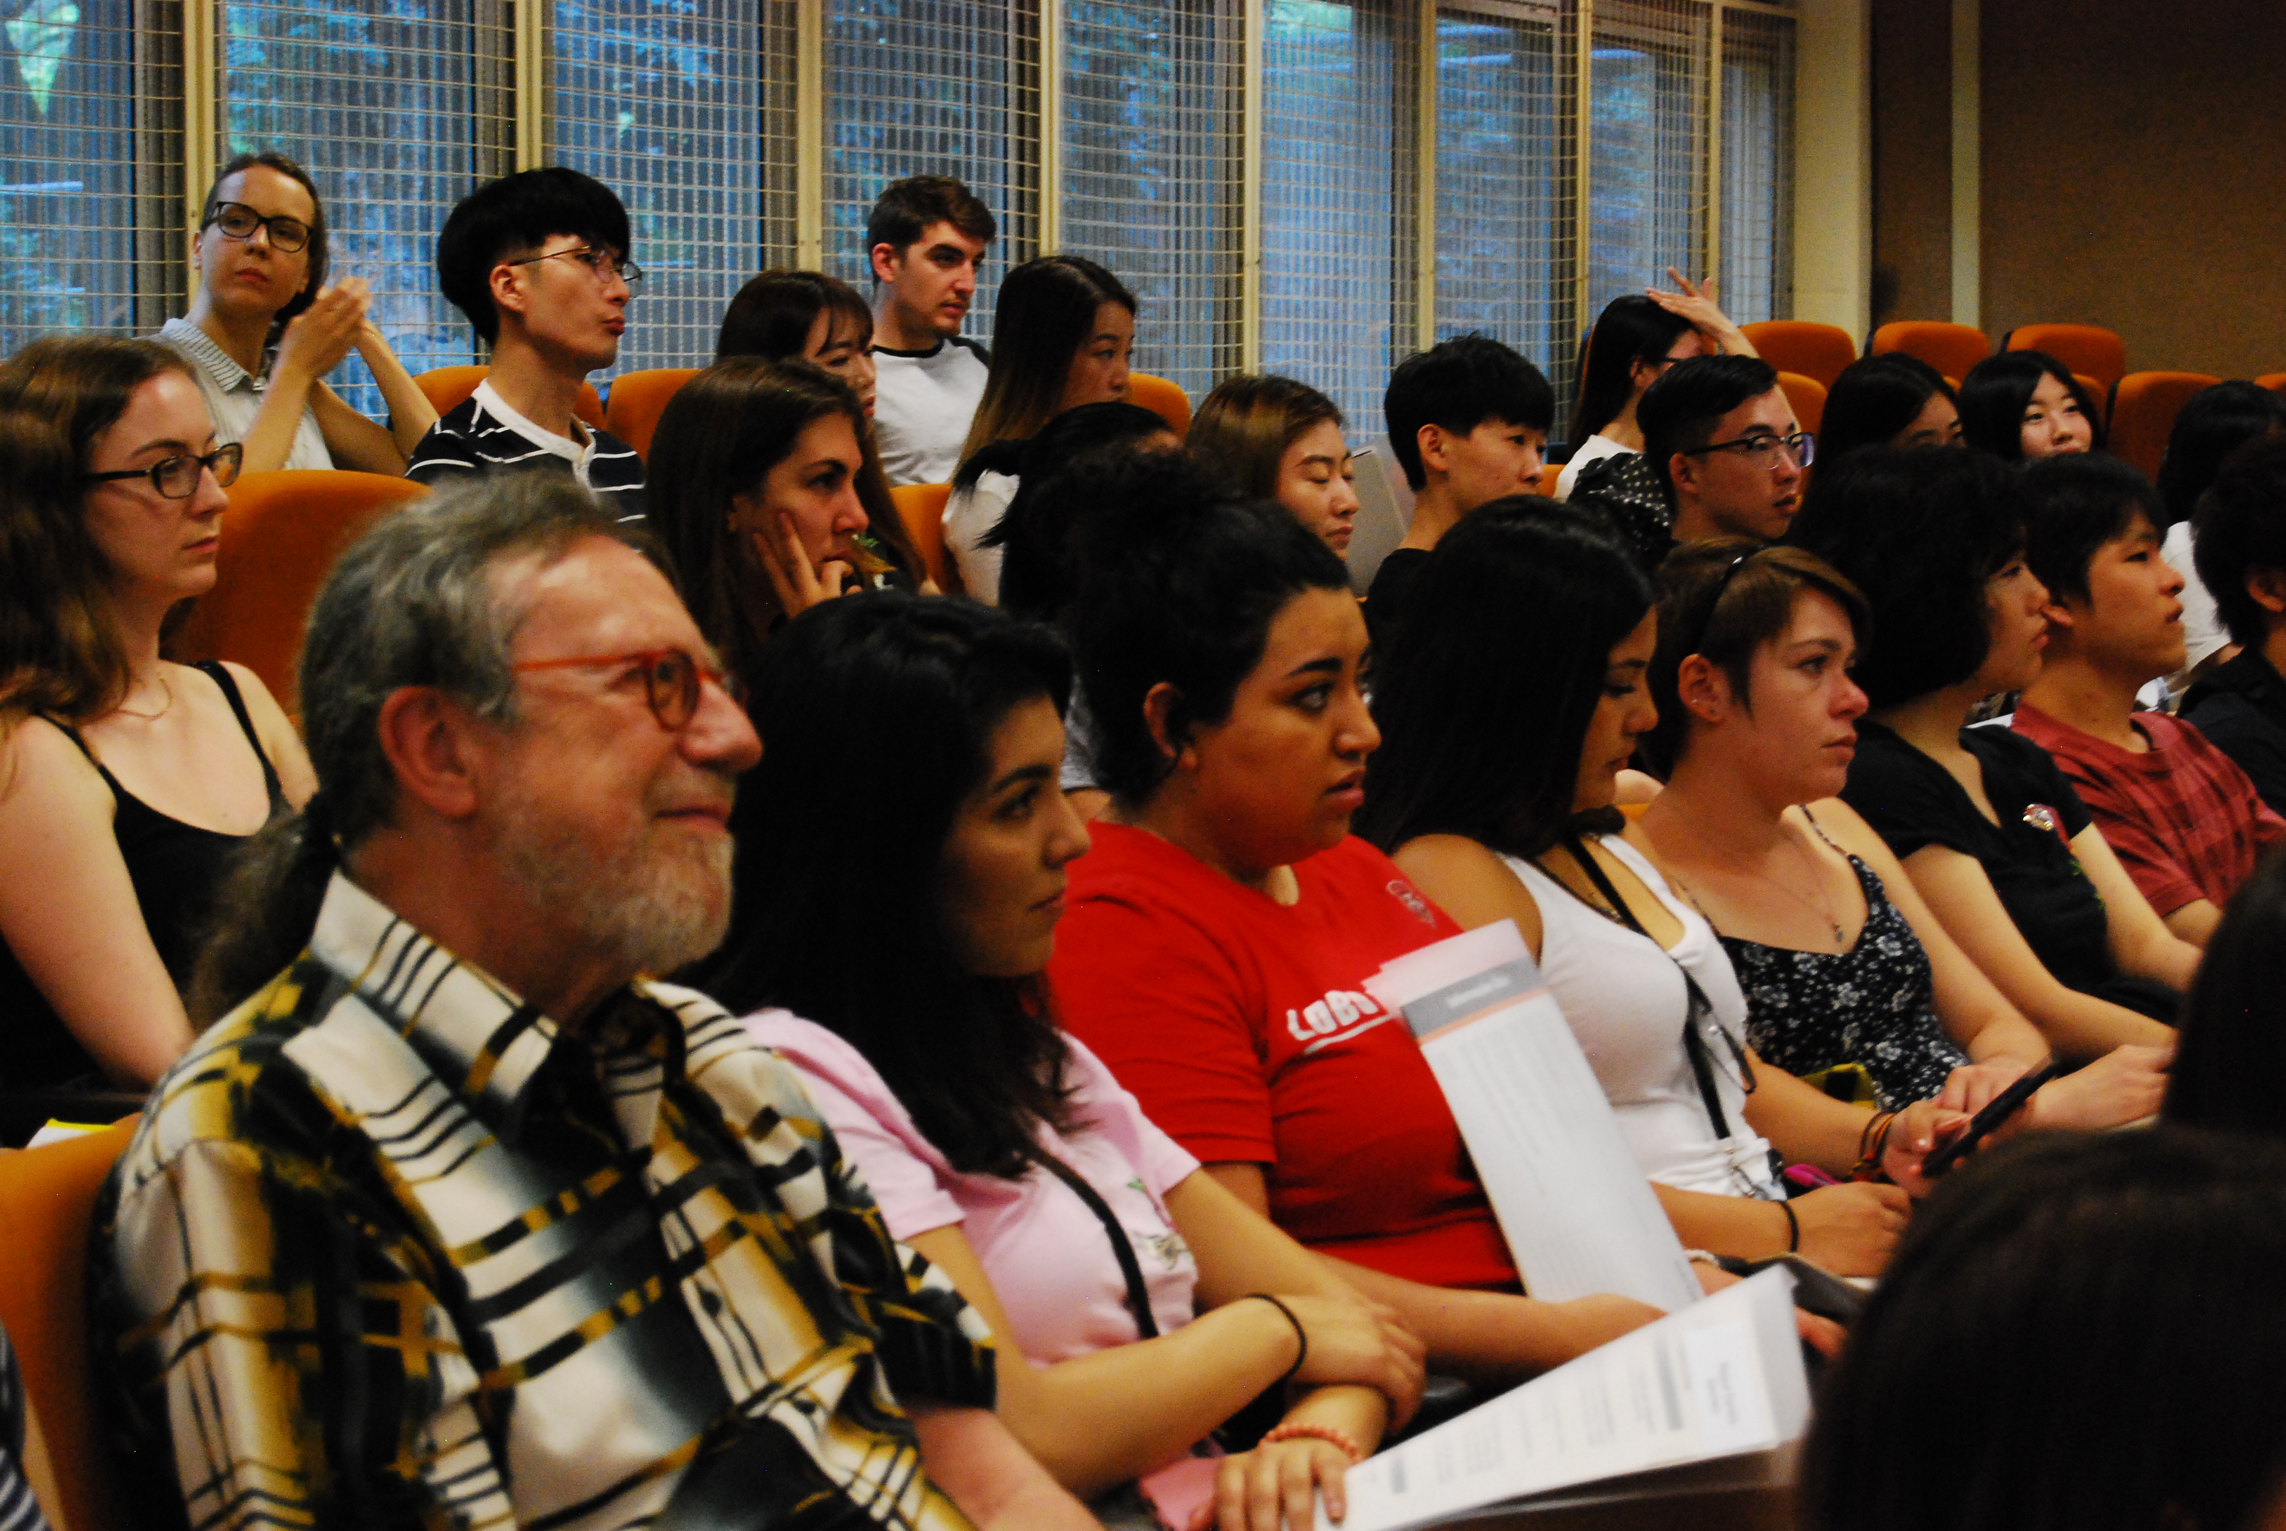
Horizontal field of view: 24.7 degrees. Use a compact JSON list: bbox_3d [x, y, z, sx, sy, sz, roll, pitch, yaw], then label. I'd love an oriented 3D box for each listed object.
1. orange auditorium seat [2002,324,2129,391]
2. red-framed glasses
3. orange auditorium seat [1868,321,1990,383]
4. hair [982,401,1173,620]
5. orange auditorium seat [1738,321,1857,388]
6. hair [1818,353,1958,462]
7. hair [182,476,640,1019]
[{"bbox_3d":[2.324,-0.554,12.196,0.560,0.950,0.520,4,6,44],"label":"orange auditorium seat"},{"bbox_3d":[-0.277,-0.034,2.630,0.145,0.048,0.142,-5,1,28],"label":"red-framed glasses"},{"bbox_3d":[1.949,-0.531,11.849,0.560,0.950,0.520,4,6,43],"label":"orange auditorium seat"},{"bbox_3d":[-0.062,-0.268,5.750,0.230,0.280,0.200,2,5,26],"label":"hair"},{"bbox_3d":[1.600,-0.501,11.501,0.560,0.950,0.520,4,6,42],"label":"orange auditorium seat"},{"bbox_3d":[1.092,-0.440,7.650,0.240,0.340,0.220,3,6,40],"label":"hair"},{"bbox_3d":[-0.352,-0.009,2.530,0.210,0.270,0.180,1,5,22],"label":"hair"}]

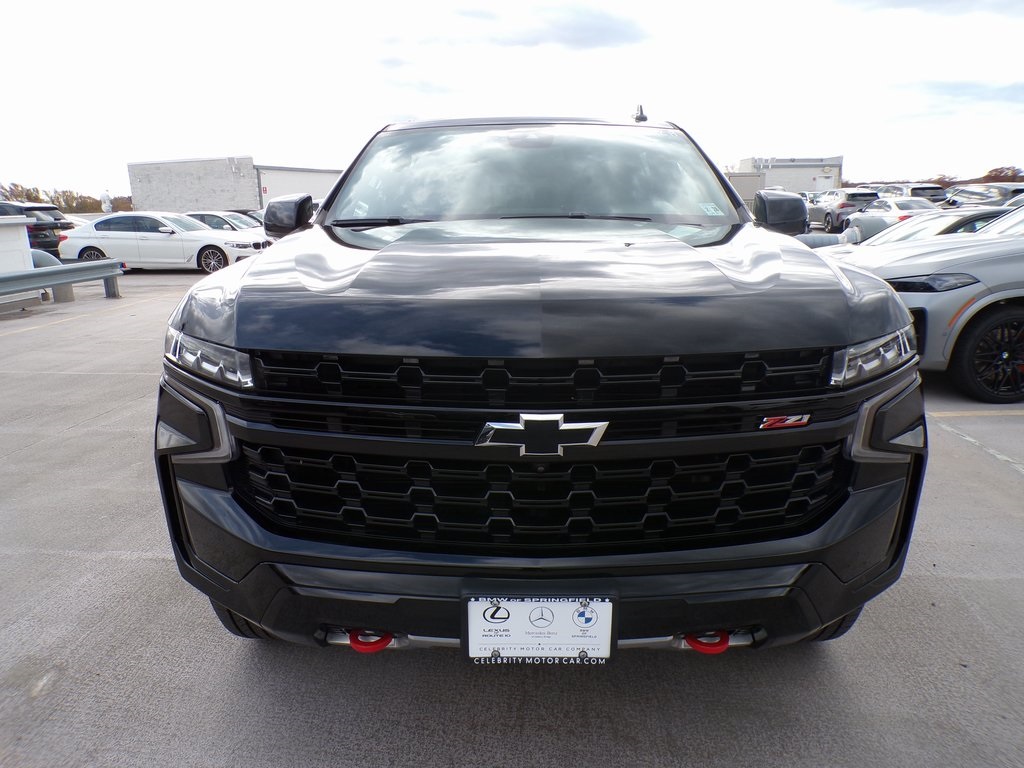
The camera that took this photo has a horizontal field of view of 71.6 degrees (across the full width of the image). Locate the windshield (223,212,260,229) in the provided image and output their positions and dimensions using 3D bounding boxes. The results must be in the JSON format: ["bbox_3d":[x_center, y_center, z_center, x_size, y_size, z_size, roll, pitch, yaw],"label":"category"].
[{"bbox_3d":[-7.620,-4.606,20.000,0.750,0.460,1.400,1,14,6],"label":"windshield"}]

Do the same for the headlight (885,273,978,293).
[{"bbox_3d":[3.197,-0.783,5.450,0.500,0.150,0.420,-1,14,-6],"label":"headlight"}]

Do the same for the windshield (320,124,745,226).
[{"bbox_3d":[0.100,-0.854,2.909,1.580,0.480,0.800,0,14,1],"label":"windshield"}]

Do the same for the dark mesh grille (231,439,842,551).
[{"bbox_3d":[0.059,0.240,1.479,1.300,0.215,0.160,0,14,1],"label":"dark mesh grille"}]

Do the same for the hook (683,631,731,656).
[{"bbox_3d":[0.429,0.567,1.557,0.098,0.032,0.080,0,14,1],"label":"hook"}]

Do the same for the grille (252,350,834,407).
[{"bbox_3d":[0.060,-0.022,1.454,1.215,0.100,0.150,0,14,1],"label":"grille"}]

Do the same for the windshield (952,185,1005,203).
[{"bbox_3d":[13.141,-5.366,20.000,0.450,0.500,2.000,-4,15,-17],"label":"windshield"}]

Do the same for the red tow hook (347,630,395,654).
[{"bbox_3d":[-0.308,0.567,1.557,0.098,0.032,0.080,0,14,1],"label":"red tow hook"}]

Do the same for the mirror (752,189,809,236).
[{"bbox_3d":[1.153,-0.735,3.050,0.235,0.200,0.170,0,14,1],"label":"mirror"}]

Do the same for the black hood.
[{"bbox_3d":[0.076,-0.323,2.033,1.740,0.250,1.380,0,14,1],"label":"black hood"}]

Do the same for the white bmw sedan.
[{"bbox_3d":[-8.400,-3.500,17.475,4.940,1.480,1.870,1,14,5],"label":"white bmw sedan"}]

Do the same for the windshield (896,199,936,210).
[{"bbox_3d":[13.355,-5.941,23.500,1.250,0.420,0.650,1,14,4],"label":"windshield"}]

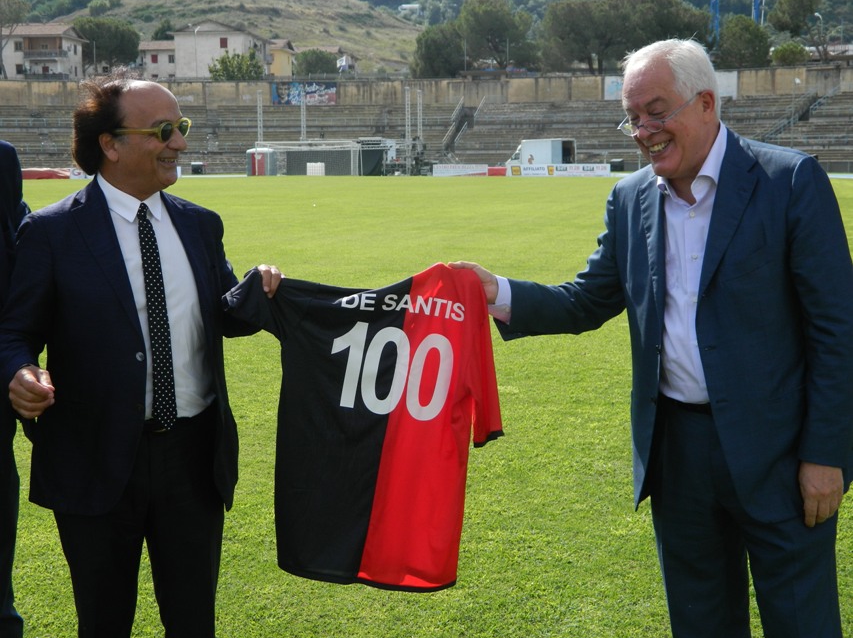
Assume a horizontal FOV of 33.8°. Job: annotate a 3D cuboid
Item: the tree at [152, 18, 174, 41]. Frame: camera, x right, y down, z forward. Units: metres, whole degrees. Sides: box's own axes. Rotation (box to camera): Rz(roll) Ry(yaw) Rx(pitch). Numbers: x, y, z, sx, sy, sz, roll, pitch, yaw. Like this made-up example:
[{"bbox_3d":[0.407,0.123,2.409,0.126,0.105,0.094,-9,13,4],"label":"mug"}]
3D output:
[{"bbox_3d":[-43.494,-46.003,235.000,4.680,8.530,4.680,0,7,0],"label":"tree"}]

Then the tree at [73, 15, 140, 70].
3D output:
[{"bbox_3d":[-46.843,-38.963,205.000,10.210,10.360,10.210,0,7,0],"label":"tree"}]

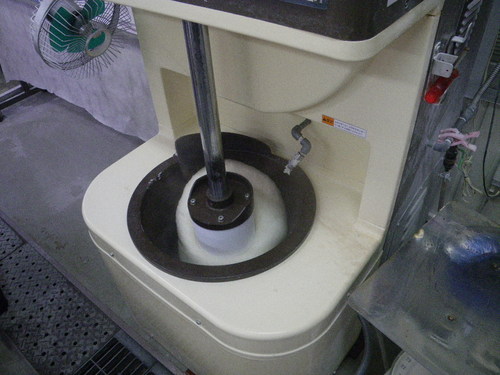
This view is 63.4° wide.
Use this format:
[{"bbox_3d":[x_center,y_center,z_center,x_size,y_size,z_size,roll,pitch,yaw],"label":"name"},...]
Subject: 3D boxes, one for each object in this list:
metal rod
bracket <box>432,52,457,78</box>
[{"bbox_3d":[-0.102,-0.179,1.030,0.052,0.553,0.052,-2,40,2],"label":"metal rod"},{"bbox_3d":[0.393,-0.245,0.814,0.036,0.031,0.036,26,48,31],"label":"bracket"}]

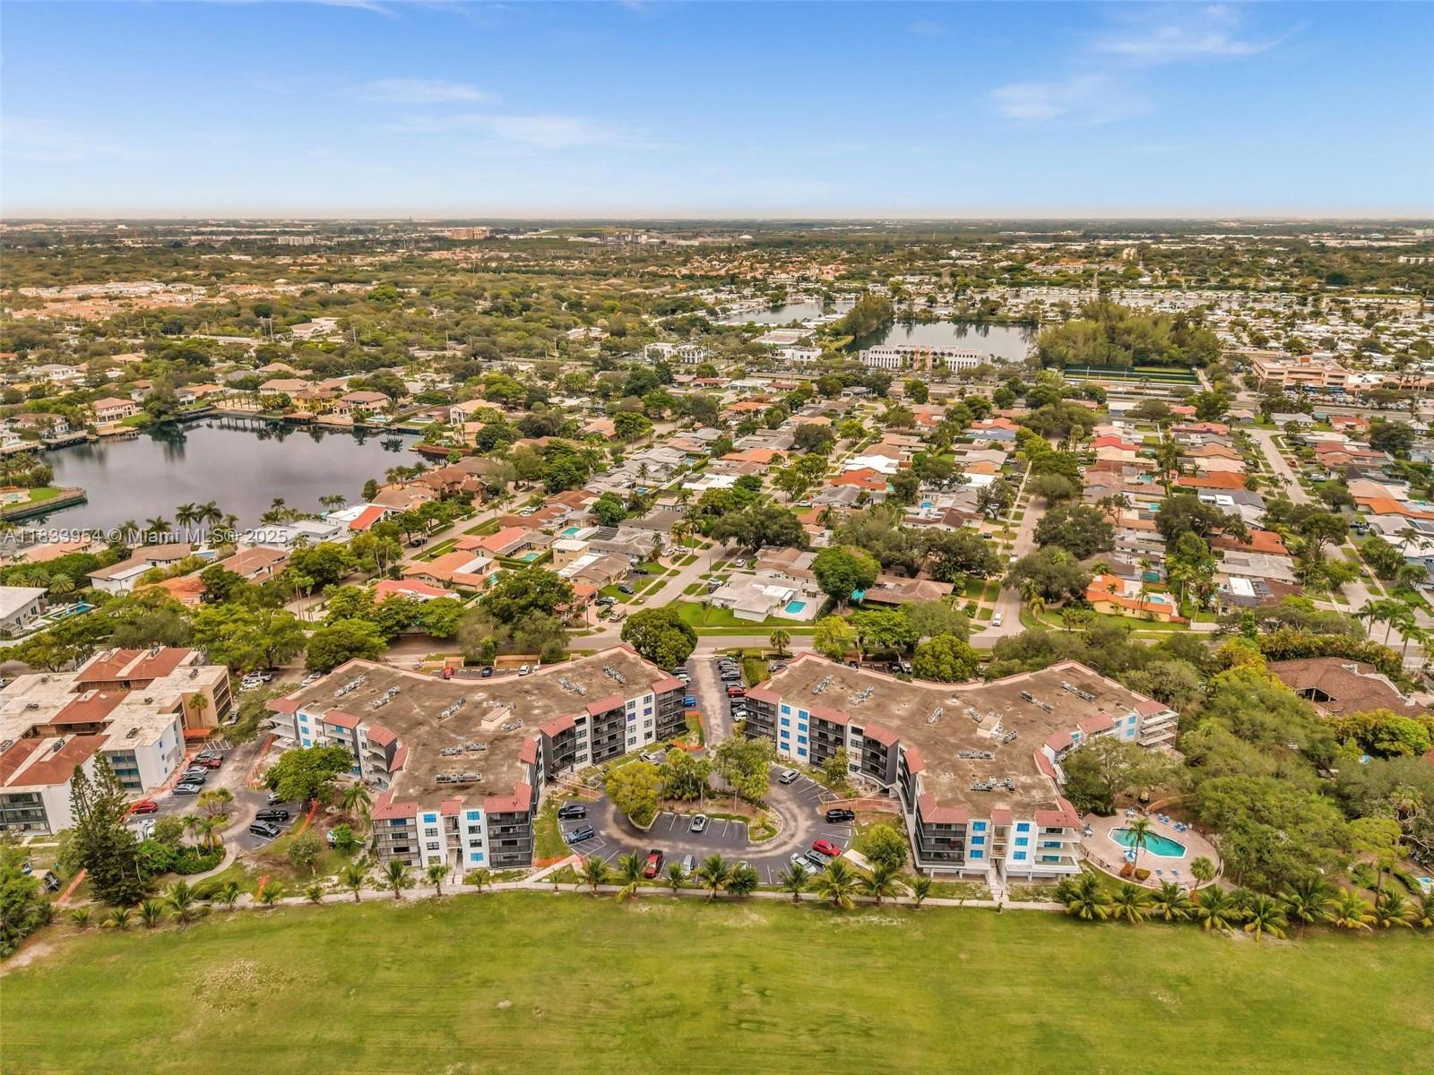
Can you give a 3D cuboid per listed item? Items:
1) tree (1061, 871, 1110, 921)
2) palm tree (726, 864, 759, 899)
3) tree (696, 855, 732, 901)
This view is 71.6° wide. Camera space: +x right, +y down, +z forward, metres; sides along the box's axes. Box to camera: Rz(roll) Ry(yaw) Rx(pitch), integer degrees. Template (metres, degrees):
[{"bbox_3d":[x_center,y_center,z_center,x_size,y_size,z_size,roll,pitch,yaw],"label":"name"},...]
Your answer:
[{"bbox_3d":[55.770,53.630,148.720,7.200,6.800,7.200,0,18,0],"label":"tree"},{"bbox_3d":[4.010,52.890,153.970,5.100,5.000,5.100,0,18,0],"label":"palm tree"},{"bbox_3d":[-0.600,52.310,152.520,6.000,7.000,6.000,0,18,0],"label":"tree"}]

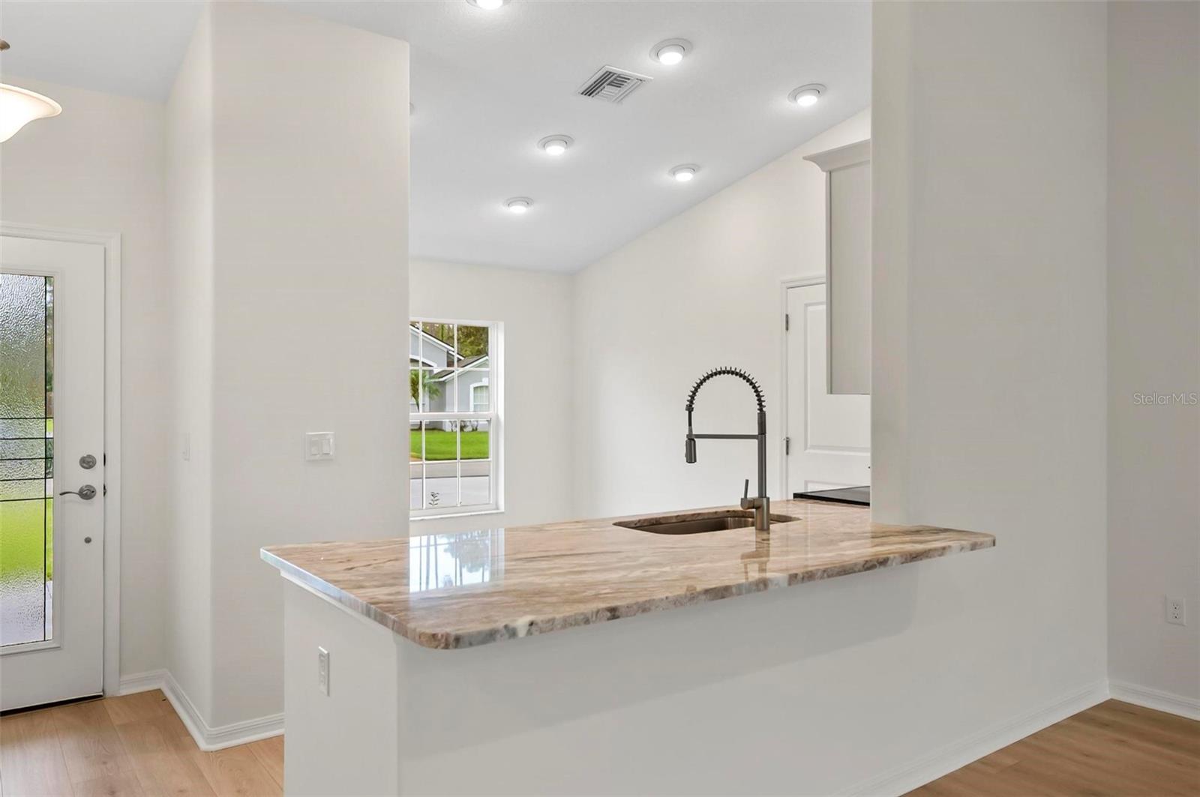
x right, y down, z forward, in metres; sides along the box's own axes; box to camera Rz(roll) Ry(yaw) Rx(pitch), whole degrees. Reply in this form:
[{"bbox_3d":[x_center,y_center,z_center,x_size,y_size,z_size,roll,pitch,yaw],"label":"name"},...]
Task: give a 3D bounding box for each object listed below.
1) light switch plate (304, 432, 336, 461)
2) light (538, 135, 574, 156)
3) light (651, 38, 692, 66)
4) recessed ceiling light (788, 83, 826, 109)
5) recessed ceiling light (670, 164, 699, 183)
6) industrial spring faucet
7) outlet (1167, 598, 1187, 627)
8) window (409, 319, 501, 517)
[{"bbox_3d":[-1.171,0.201,3.343,0.118,0.115,0.010,0,0,-37],"label":"light switch plate"},{"bbox_3d":[-0.241,-1.396,4.431,0.197,0.050,0.197,-6,-9,-1],"label":"light"},{"bbox_3d":[0.332,-1.574,3.669,0.197,0.050,0.197,-6,-9,-1],"label":"light"},{"bbox_3d":[1.094,-1.579,4.192,0.197,0.050,0.197,-6,-9,-1],"label":"recessed ceiling light"},{"bbox_3d":[0.532,-1.398,4.981,0.197,0.050,0.197,-6,-9,-1],"label":"recessed ceiling light"},{"bbox_3d":[0.432,0.166,2.735,0.285,0.553,0.096,0,0,17],"label":"industrial spring faucet"},{"bbox_3d":[2.476,0.911,3.437,0.010,0.117,0.070,0,0,-37],"label":"outlet"},{"bbox_3d":[-1.197,0.144,6.098,1.000,1.500,0.090,0,0,-37],"label":"window"}]

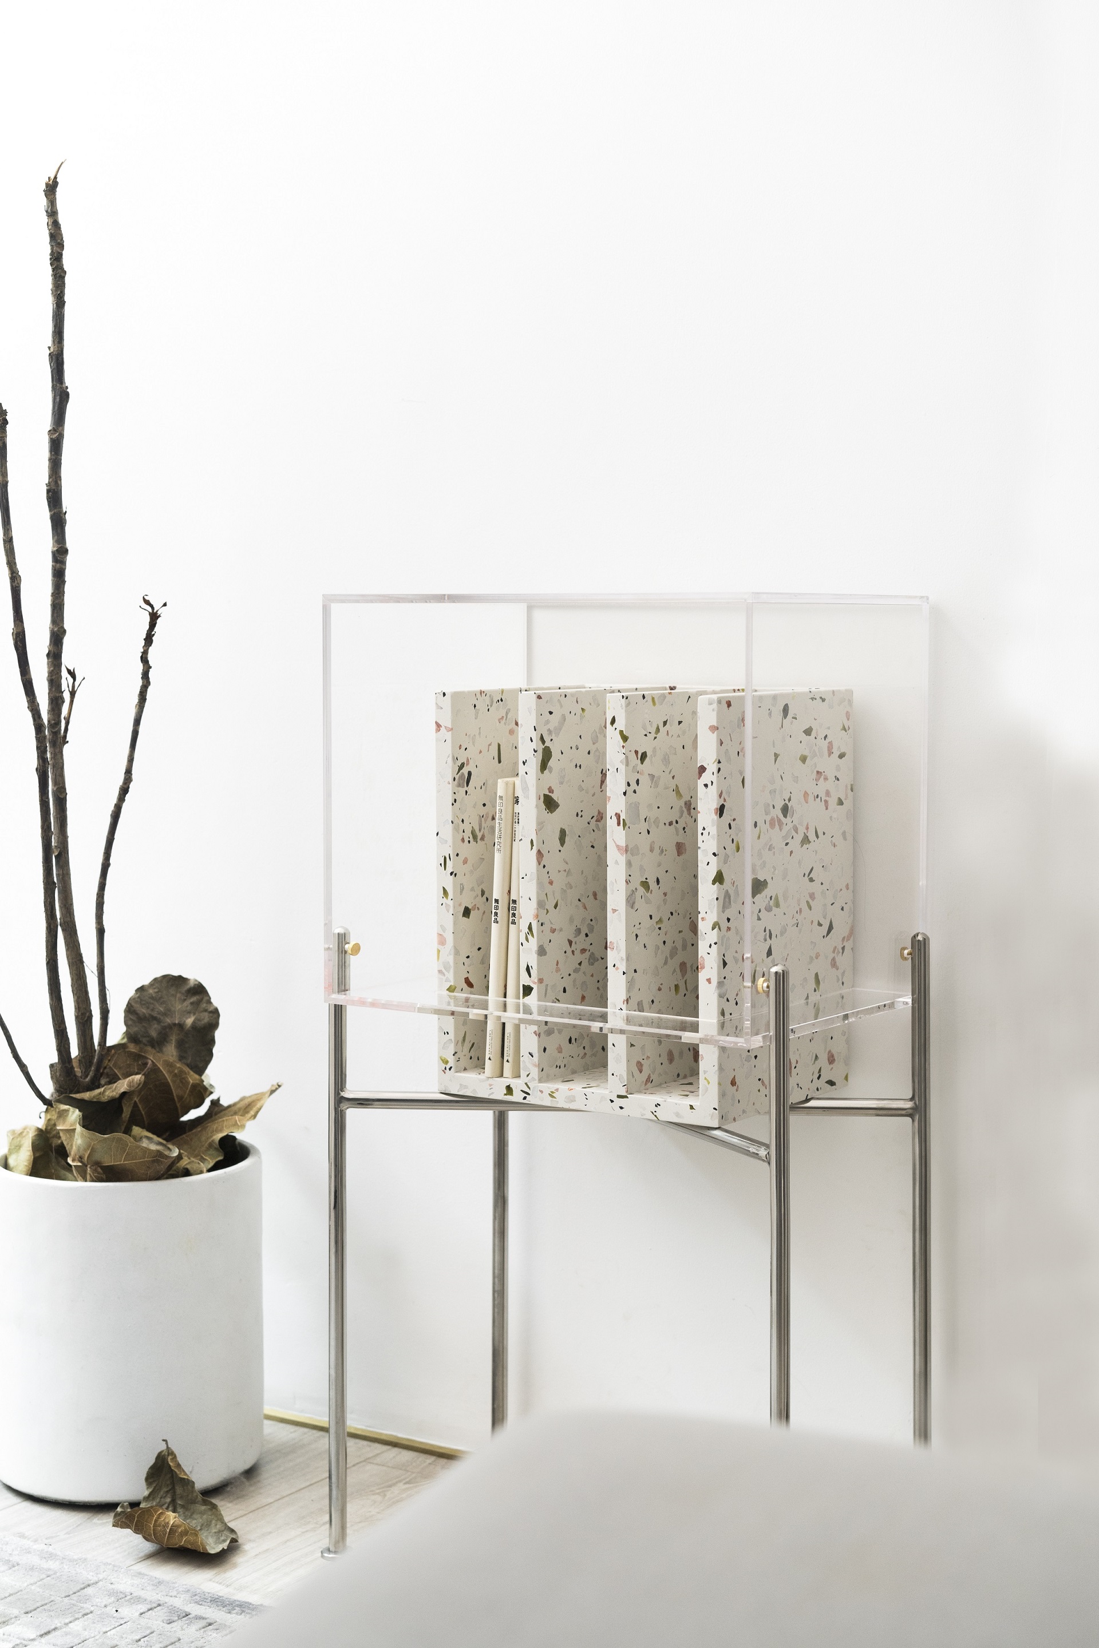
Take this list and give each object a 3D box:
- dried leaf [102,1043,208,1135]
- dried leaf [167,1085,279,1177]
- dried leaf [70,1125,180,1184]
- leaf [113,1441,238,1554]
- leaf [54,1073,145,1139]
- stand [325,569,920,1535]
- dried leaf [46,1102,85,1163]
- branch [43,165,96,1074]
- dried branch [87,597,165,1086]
[{"bbox_3d":[-0.401,0.268,2.559,0.104,0.081,0.065,-1,4,-9],"label":"dried leaf"},{"bbox_3d":[-0.323,0.303,2.499,0.108,0.074,0.075,-1,4,-7],"label":"dried leaf"},{"bbox_3d":[-0.415,0.324,2.457,0.105,0.045,0.065,-1,4,-10],"label":"dried leaf"},{"bbox_3d":[-0.345,0.621,2.323,0.111,0.072,0.085,-1,4,-9],"label":"leaf"},{"bbox_3d":[-0.446,0.279,2.499,0.086,0.052,0.060,-1,4,-10],"label":"leaf"},{"bbox_3d":[0.068,0.234,2.215,0.467,0.862,0.305,3,5,35],"label":"stand"},{"bbox_3d":[-0.477,0.304,2.482,0.038,0.051,0.040,-1,4,-11],"label":"dried leaf"},{"bbox_3d":[-0.486,-0.201,2.552,0.039,0.908,0.050,-1,4,-11],"label":"branch"},{"bbox_3d":[-0.429,0.017,2.552,0.070,0.491,0.055,-1,4,-10],"label":"dried branch"}]

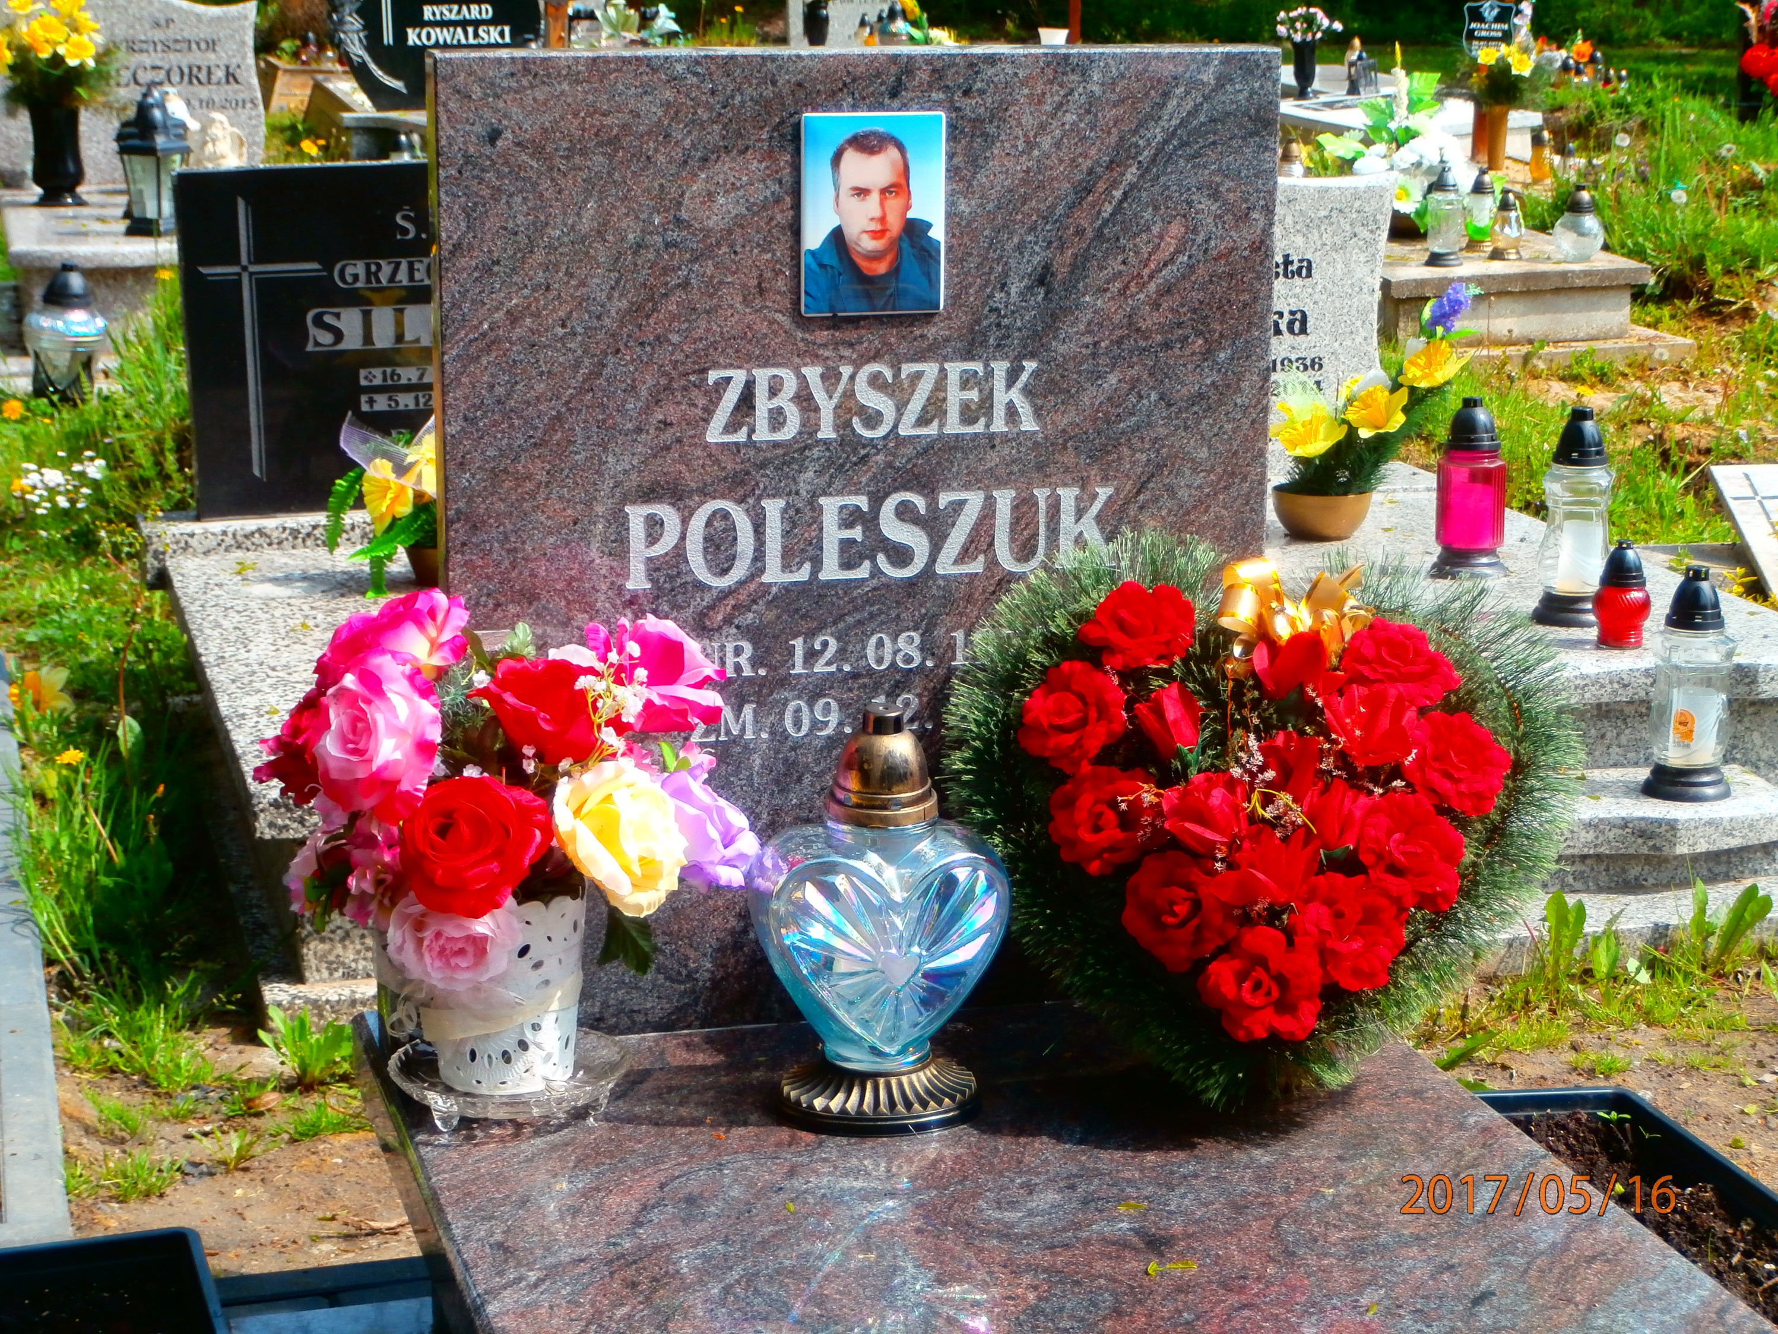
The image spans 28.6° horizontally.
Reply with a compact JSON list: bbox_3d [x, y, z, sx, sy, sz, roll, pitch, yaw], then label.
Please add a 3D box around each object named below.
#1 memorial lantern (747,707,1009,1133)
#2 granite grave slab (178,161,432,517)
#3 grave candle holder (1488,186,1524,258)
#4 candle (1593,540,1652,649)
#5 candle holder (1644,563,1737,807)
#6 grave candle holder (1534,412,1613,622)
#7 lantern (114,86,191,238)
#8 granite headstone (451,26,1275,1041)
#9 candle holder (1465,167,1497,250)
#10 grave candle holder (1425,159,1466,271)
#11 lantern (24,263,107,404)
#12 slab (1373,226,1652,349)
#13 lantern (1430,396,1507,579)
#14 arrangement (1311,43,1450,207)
[{"bbox_3d":[-0.006,0.178,2.574,0.192,0.298,0.147,-3,13,-15],"label":"memorial lantern"},{"bbox_3d":[-0.780,-0.510,5.404,0.600,0.527,0.070,-4,13,-15],"label":"granite grave slab"},{"bbox_3d":[1.848,-1.330,10.417,0.108,0.215,0.108,-3,12,-15],"label":"grave candle holder"},{"bbox_3d":[1.004,-0.102,4.768,0.080,0.143,0.080,-3,12,-15],"label":"candle"},{"bbox_3d":[0.962,0.018,4.190,0.107,0.274,0.107,-3,13,-15],"label":"candle holder"},{"bbox_3d":[0.966,-0.219,4.894,0.117,0.310,0.117,-3,12,-15],"label":"grave candle holder"},{"bbox_3d":[-1.740,-1.201,8.264,0.135,0.331,0.135,8,15,32],"label":"lantern"},{"bbox_3d":[-0.022,-0.095,2.702,0.650,0.748,0.053,-3,13,-15],"label":"granite headstone"},{"bbox_3d":[1.571,-1.221,9.278,0.080,0.202,0.080,-3,13,-15],"label":"candle holder"},{"bbox_3d":[1.637,-1.338,10.282,0.118,0.295,0.118,-3,12,-15],"label":"grave candle holder"},{"bbox_3d":[-1.858,-0.755,7.867,0.180,0.301,0.180,-3,13,-15],"label":"lantern"},{"bbox_3d":[1.643,-1.208,10.845,0.884,0.230,1.500,-3,12,-15],"label":"slab"},{"bbox_3d":[0.797,-0.250,4.775,0.107,0.232,0.107,-3,13,-15],"label":"lantern"},{"bbox_3d":[1.562,-1.643,10.920,0.420,0.570,0.340,-3,12,-15],"label":"arrangement"}]

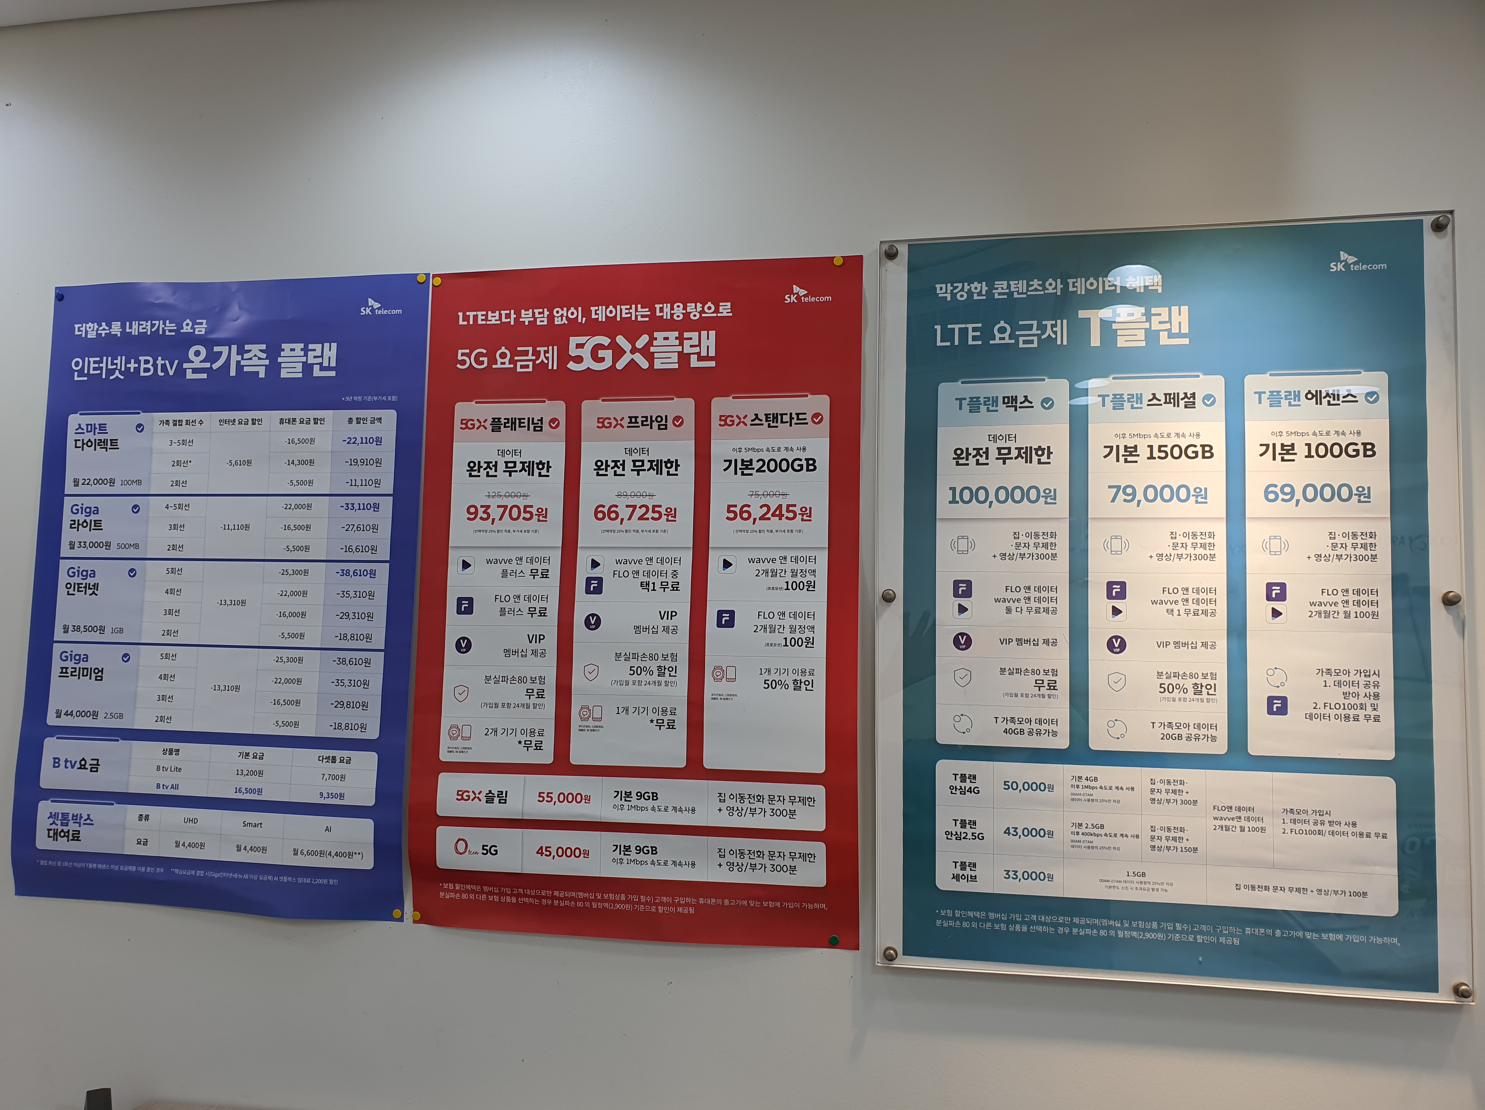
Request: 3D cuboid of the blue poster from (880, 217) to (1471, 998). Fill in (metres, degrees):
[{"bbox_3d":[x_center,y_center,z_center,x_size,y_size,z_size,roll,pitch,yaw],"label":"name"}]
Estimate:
[{"bbox_3d":[0.500,0.050,1.341,0.669,0.910,0.025,0,-4,10],"label":"blue poster"}]

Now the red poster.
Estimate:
[{"bbox_3d":[-0.143,0.052,1.469,0.600,0.889,0.015,0,-4,10],"label":"red poster"}]

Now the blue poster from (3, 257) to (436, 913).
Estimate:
[{"bbox_3d":[-0.741,0.049,1.578,0.600,0.889,0.015,0,-4,10],"label":"blue poster"}]

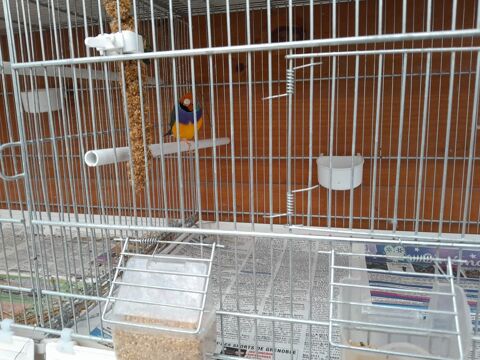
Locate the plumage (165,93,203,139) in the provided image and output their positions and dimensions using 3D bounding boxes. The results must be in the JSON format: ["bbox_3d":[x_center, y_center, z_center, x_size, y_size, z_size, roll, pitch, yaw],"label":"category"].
[{"bbox_3d":[-0.079,-0.081,0.473,0.040,0.063,0.085,-6,9,-28],"label":"plumage"}]

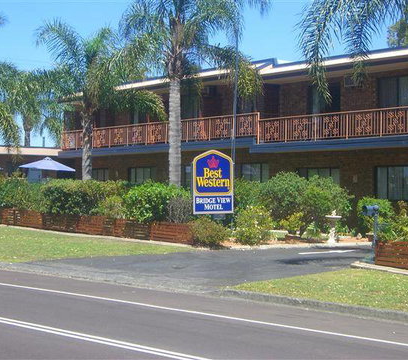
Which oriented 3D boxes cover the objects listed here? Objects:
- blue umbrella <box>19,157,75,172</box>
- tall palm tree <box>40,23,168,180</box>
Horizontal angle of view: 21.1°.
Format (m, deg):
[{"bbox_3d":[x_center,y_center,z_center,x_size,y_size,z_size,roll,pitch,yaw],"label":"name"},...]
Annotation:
[{"bbox_3d":[-7.450,0.120,51.500,2.650,2.420,2.650,0,0,0],"label":"blue umbrella"},{"bbox_3d":[-4.000,-2.200,43.000,5.100,8.100,5.000,0,0,0],"label":"tall palm tree"}]

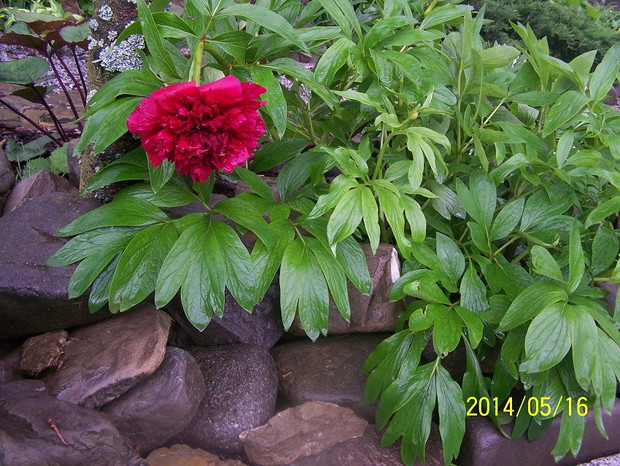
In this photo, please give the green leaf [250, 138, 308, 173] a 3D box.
[{"bbox_3d":[-0.041,-0.105,0.920,0.089,0.014,0.034,-27,60,-13],"label":"green leaf"}]

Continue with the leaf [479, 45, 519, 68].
[{"bbox_3d":[0.349,-0.325,1.255,0.070,0.016,0.040,-7,70,8],"label":"leaf"}]

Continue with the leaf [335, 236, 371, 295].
[{"bbox_3d":[0.053,0.040,0.871,0.034,0.090,0.014,-32,6,-10],"label":"leaf"}]

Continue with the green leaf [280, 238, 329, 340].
[{"bbox_3d":[-0.007,0.075,0.905,0.061,0.127,0.025,-2,-5,-1],"label":"green leaf"}]

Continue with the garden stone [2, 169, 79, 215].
[{"bbox_3d":[-0.424,-0.063,1.080,0.115,0.075,0.085,-5,26,-11],"label":"garden stone"}]

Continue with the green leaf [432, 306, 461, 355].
[{"bbox_3d":[0.162,0.113,0.800,0.034,0.013,0.061,11,66,5],"label":"green leaf"}]

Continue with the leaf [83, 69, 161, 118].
[{"bbox_3d":[-0.260,-0.193,0.940,0.112,0.022,0.045,-24,53,-11],"label":"leaf"}]

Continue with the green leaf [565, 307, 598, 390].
[{"bbox_3d":[0.312,0.132,0.789,0.033,0.100,0.016,-12,0,-4],"label":"green leaf"}]

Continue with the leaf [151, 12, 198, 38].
[{"bbox_3d":[-0.149,-0.232,0.753,0.054,0.015,0.022,26,37,-11],"label":"leaf"}]

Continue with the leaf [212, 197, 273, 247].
[{"bbox_3d":[-0.075,-0.013,0.763,0.082,0.018,0.037,34,48,14],"label":"leaf"}]

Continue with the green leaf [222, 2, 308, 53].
[{"bbox_3d":[-0.054,-0.235,0.793,0.124,0.018,0.029,30,43,13],"label":"green leaf"}]

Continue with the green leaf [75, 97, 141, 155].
[{"bbox_3d":[-0.236,-0.129,0.820,0.098,0.020,0.042,-40,53,-12],"label":"green leaf"}]

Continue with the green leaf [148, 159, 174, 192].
[{"bbox_3d":[-0.168,-0.068,0.752,0.028,0.013,0.049,2,66,1],"label":"green leaf"}]

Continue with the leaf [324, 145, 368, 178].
[{"bbox_3d":[0.049,-0.099,0.955,0.069,0.020,0.036,32,63,26],"label":"leaf"}]

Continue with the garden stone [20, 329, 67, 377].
[{"bbox_3d":[-0.324,0.147,0.830,0.056,0.042,0.045,-8,29,-14],"label":"garden stone"}]

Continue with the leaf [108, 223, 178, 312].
[{"bbox_3d":[-0.200,0.043,0.828,0.055,0.128,0.018,34,0,11],"label":"leaf"}]

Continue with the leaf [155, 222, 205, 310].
[{"bbox_3d":[-0.143,0.032,0.752,0.034,0.018,0.111,20,67,20],"label":"leaf"}]

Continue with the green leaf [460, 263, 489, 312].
[{"bbox_3d":[0.209,0.071,0.871,0.037,0.072,0.012,-5,8,-2],"label":"green leaf"}]

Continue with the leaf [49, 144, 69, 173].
[{"bbox_3d":[-0.422,-0.123,1.145,0.034,0.015,0.060,-4,60,-4],"label":"leaf"}]

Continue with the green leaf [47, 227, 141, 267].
[{"bbox_3d":[-0.241,0.013,0.764,0.108,0.016,0.030,-19,46,-11],"label":"green leaf"}]

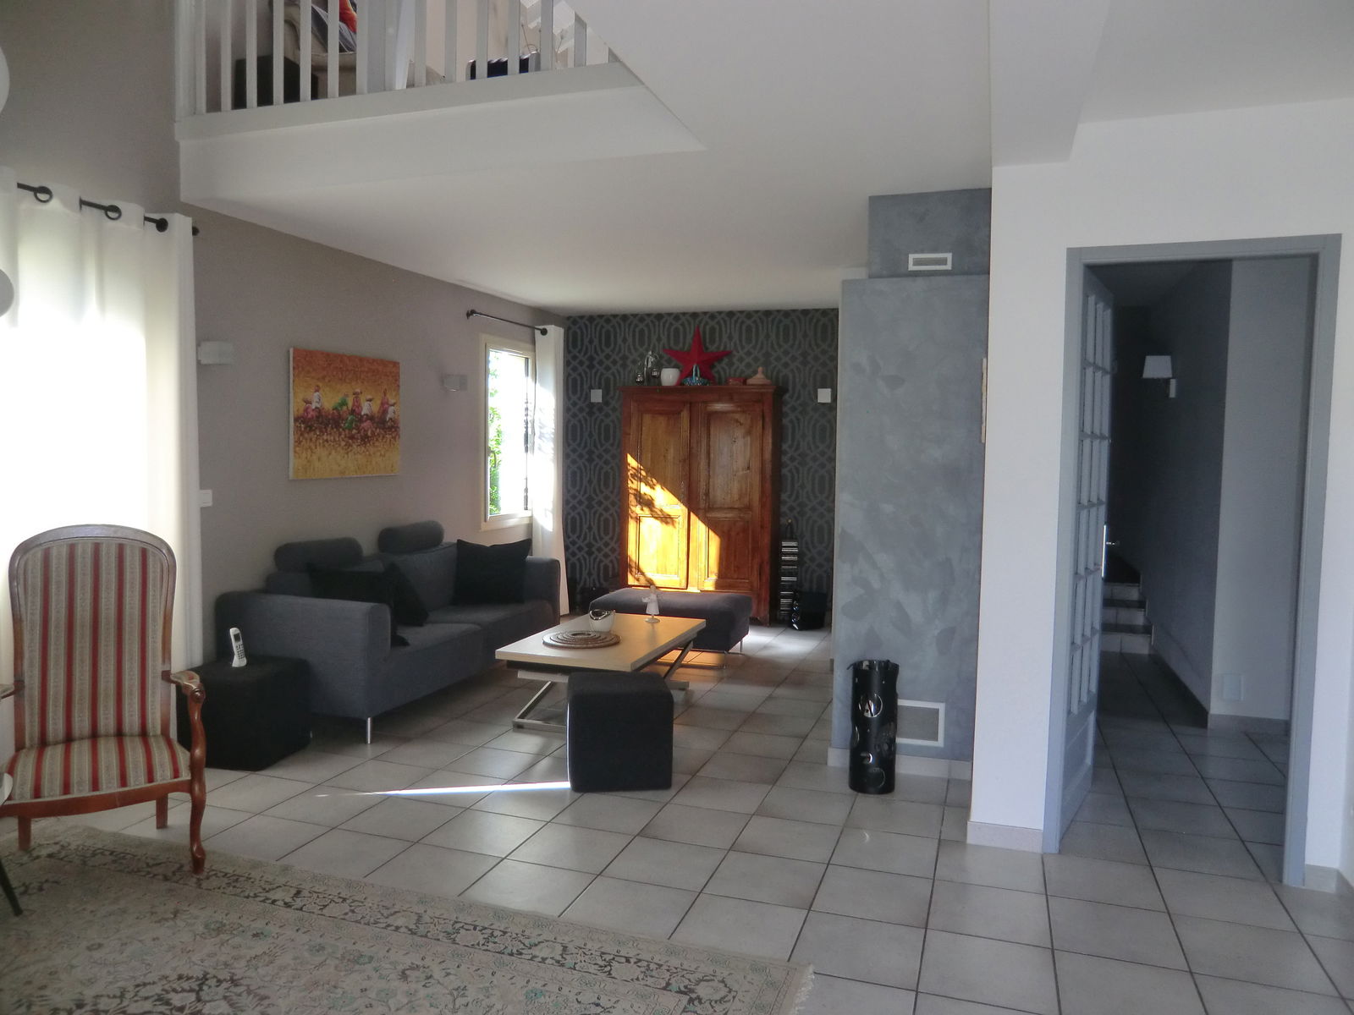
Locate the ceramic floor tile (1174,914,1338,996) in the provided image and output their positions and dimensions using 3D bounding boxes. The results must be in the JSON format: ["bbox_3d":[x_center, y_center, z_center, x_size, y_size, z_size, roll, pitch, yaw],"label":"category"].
[{"bbox_3d":[1.598,1.250,2.623,0.338,0.010,0.338,2,3,18],"label":"ceramic floor tile"}]

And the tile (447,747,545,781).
[{"bbox_3d":[-0.787,1.118,4.100,0.337,0.010,0.337,2,3,18],"label":"tile"}]

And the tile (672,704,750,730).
[{"bbox_3d":[0.185,1.096,4.852,0.337,0.010,0.337,2,3,18],"label":"tile"}]

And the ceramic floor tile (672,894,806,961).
[{"bbox_3d":[0.181,1.211,2.705,0.337,0.010,0.337,2,3,18],"label":"ceramic floor tile"}]

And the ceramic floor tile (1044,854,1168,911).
[{"bbox_3d":[1.380,1.224,3.057,0.338,0.010,0.338,2,3,18],"label":"ceramic floor tile"}]

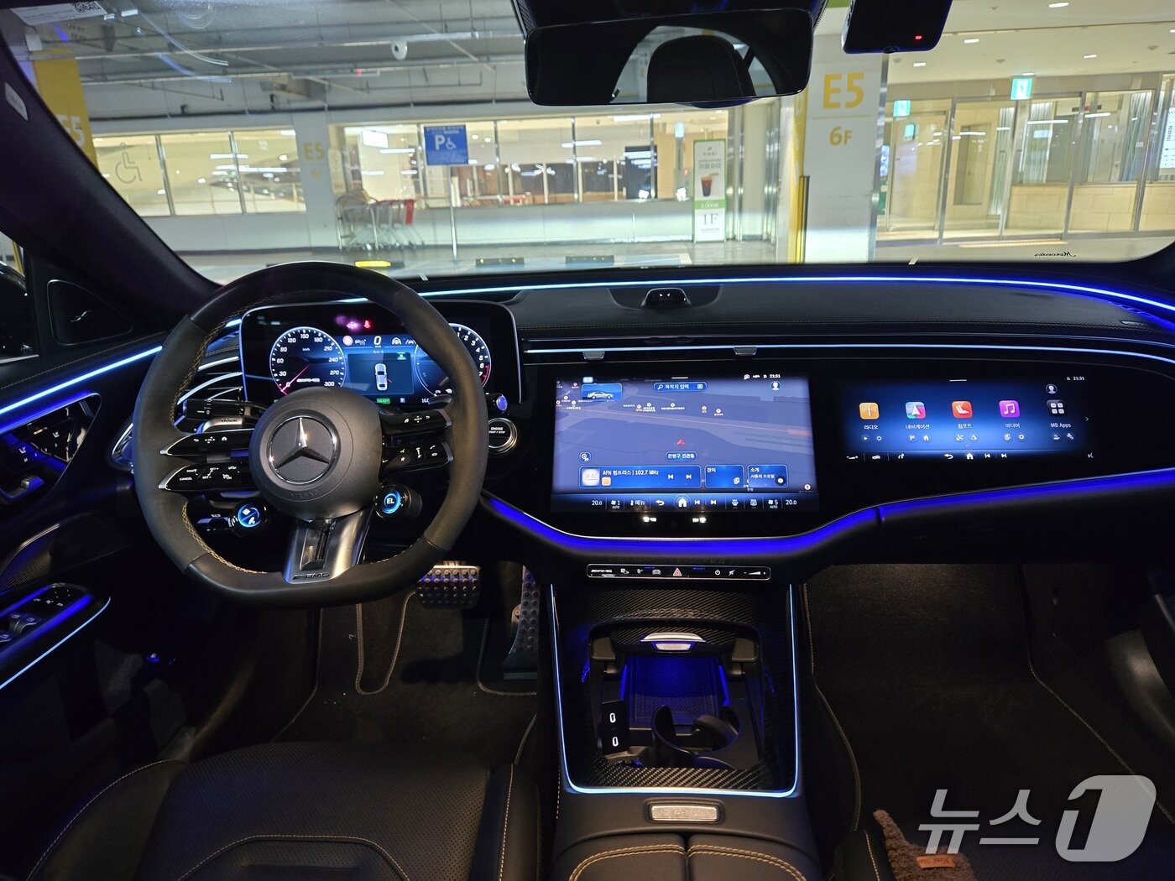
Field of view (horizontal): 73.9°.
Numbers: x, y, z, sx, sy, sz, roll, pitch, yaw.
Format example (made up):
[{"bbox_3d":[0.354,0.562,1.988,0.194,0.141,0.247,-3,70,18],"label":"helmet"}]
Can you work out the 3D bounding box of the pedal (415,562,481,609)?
[{"bbox_3d":[-0.244,0.255,1.360,0.112,0.078,0.035,0,-12,5],"label":"pedal"}]

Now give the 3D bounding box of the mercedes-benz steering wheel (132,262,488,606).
[{"bbox_3d":[-0.281,-0.009,0.815,0.370,0.353,0.100,0,-9,5],"label":"mercedes-benz steering wheel"}]

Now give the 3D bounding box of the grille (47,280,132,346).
[{"bbox_3d":[-0.586,-0.150,0.920,0.020,0.072,0.108,6,17,24],"label":"grille"}]

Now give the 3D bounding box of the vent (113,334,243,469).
[{"bbox_3d":[-0.492,-0.046,0.940,0.140,0.145,0.050,-8,5,-22],"label":"vent"}]

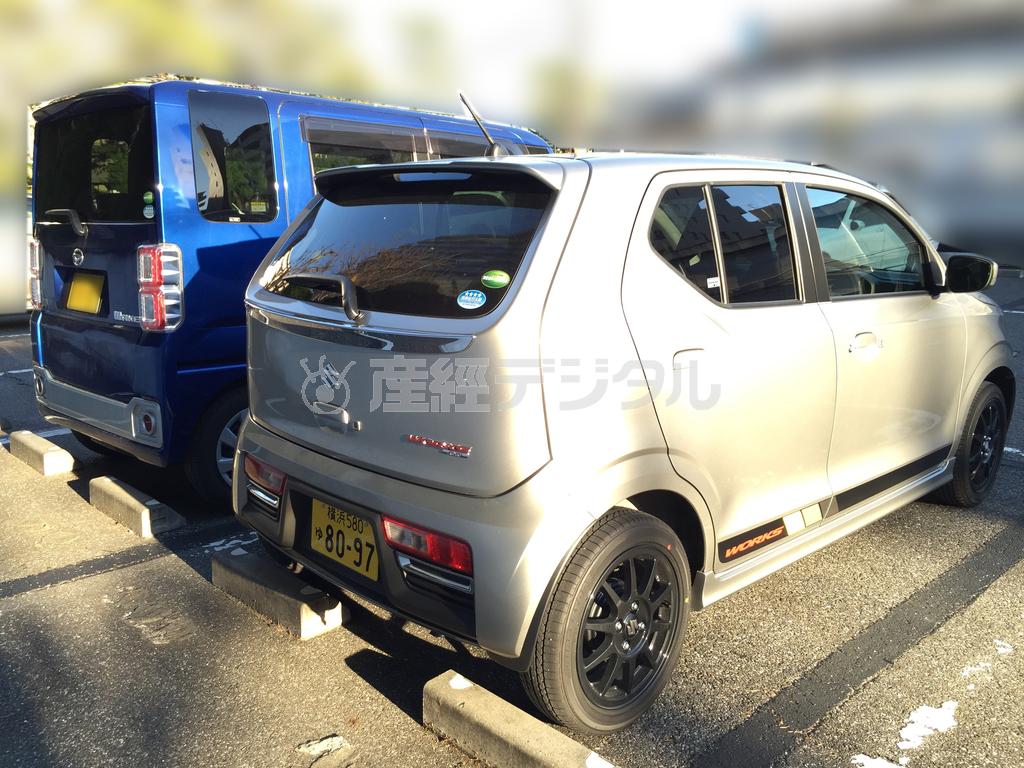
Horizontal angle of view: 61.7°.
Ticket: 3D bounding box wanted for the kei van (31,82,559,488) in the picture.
[{"bbox_3d":[-0.829,-0.605,5.087,1.500,1.835,3.395,9,15,42],"label":"kei van"}]

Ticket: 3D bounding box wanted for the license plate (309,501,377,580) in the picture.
[{"bbox_3d":[-0.468,0.424,2.374,0.020,0.165,0.330,-4,11,-44],"label":"license plate"}]

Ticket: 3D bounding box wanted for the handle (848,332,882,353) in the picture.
[{"bbox_3d":[1.171,-0.136,2.848,0.215,0.055,0.050,-10,14,-43],"label":"handle"}]

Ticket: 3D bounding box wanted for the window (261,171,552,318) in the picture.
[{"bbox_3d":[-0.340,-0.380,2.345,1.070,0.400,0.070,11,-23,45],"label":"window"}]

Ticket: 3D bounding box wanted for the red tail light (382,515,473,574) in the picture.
[{"bbox_3d":[-0.196,0.382,2.073,0.320,0.085,0.060,9,14,40],"label":"red tail light"}]

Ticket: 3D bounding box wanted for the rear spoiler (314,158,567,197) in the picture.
[{"bbox_3d":[-0.274,-0.565,2.374,0.160,0.088,1.050,-10,14,-43],"label":"rear spoiler"}]

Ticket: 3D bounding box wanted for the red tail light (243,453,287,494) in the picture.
[{"bbox_3d":[-0.744,0.276,2.632,0.060,0.085,0.320,-8,13,-38],"label":"red tail light"}]

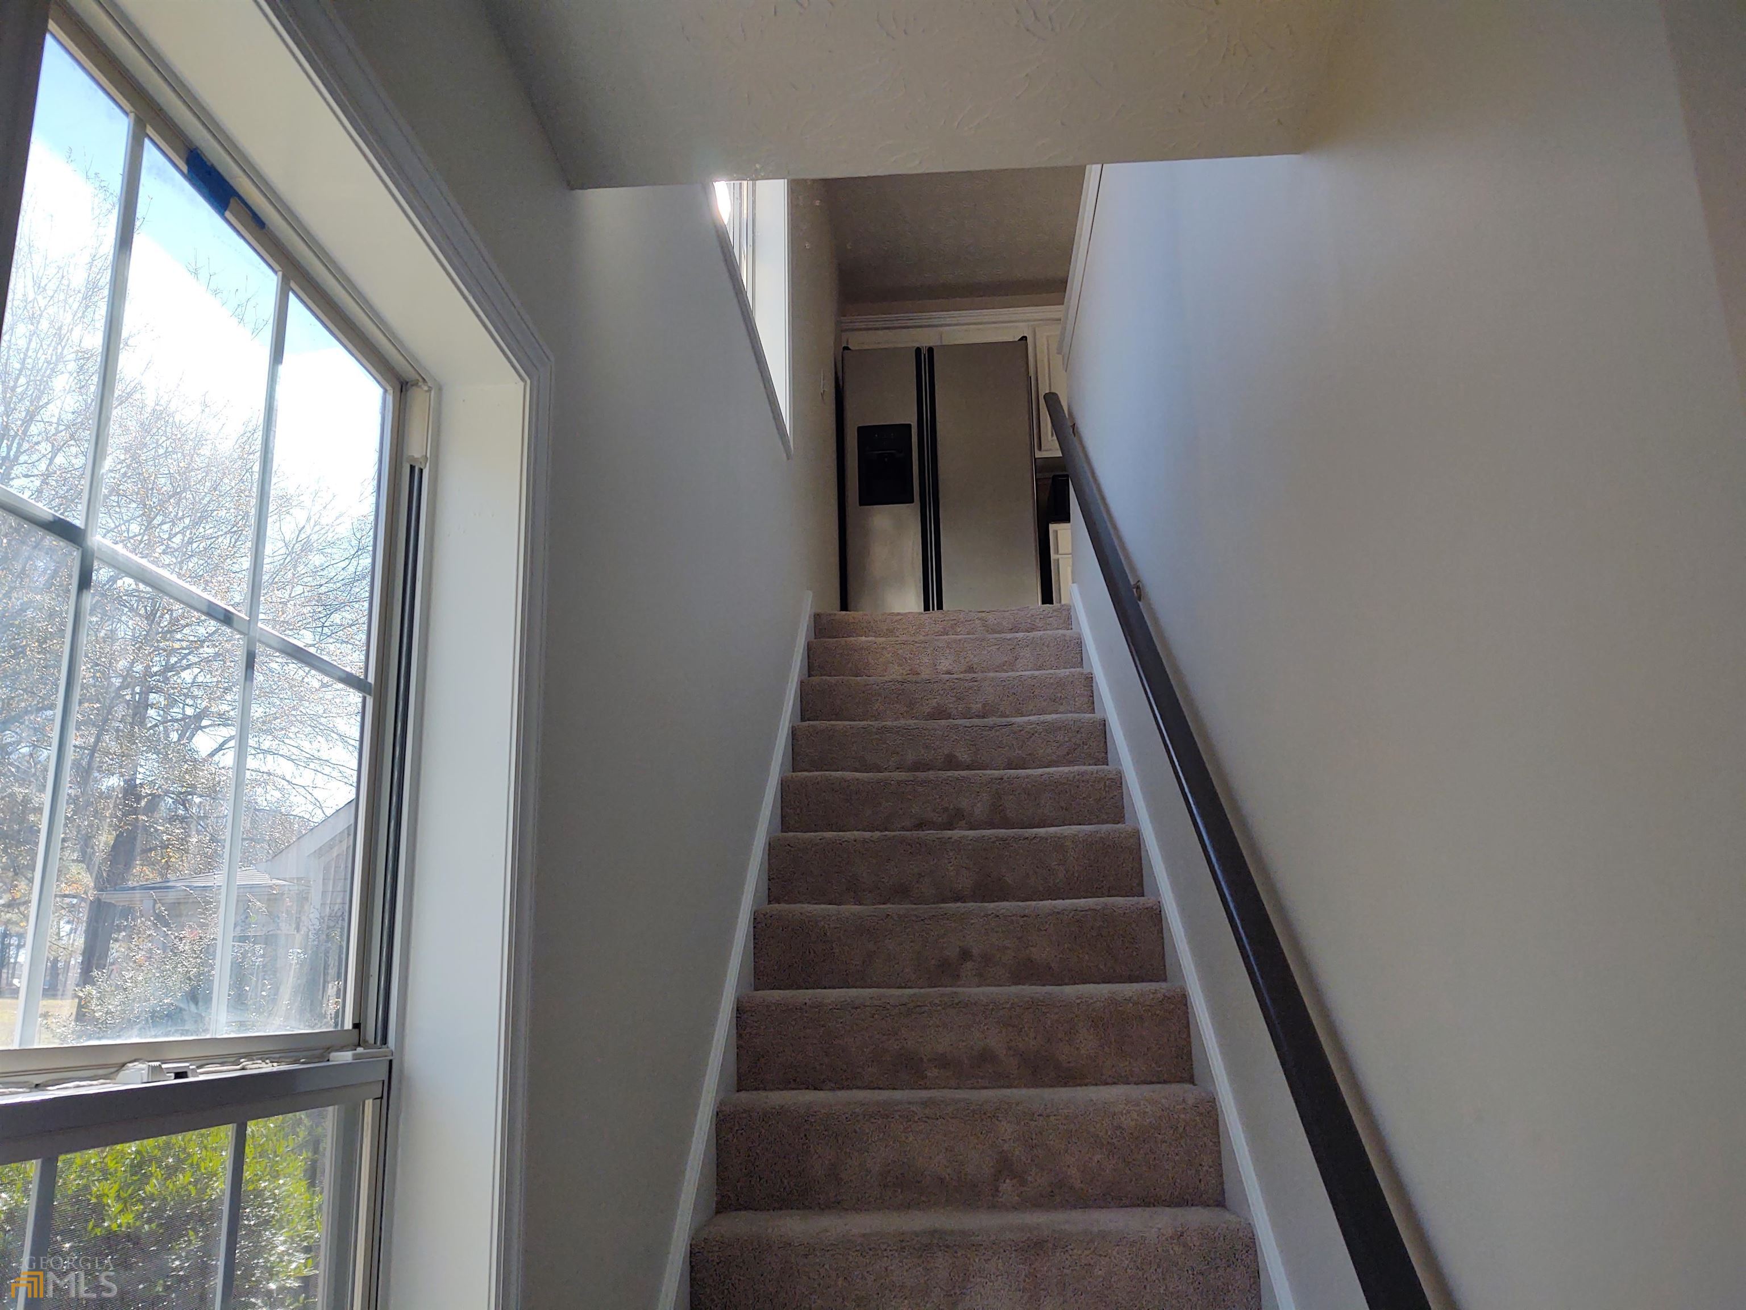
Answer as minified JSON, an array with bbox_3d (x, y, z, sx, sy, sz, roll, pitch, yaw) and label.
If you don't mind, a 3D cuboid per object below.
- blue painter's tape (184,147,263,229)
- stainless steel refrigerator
[{"bbox_3d":[-0.564,-0.396,1.188,0.008,0.032,0.124,-2,-14,3],"label":"blue painter's tape"},{"bbox_3d":[0.345,-0.584,6.895,0.911,1.775,0.810,-2,-14,3],"label":"stainless steel refrigerator"}]

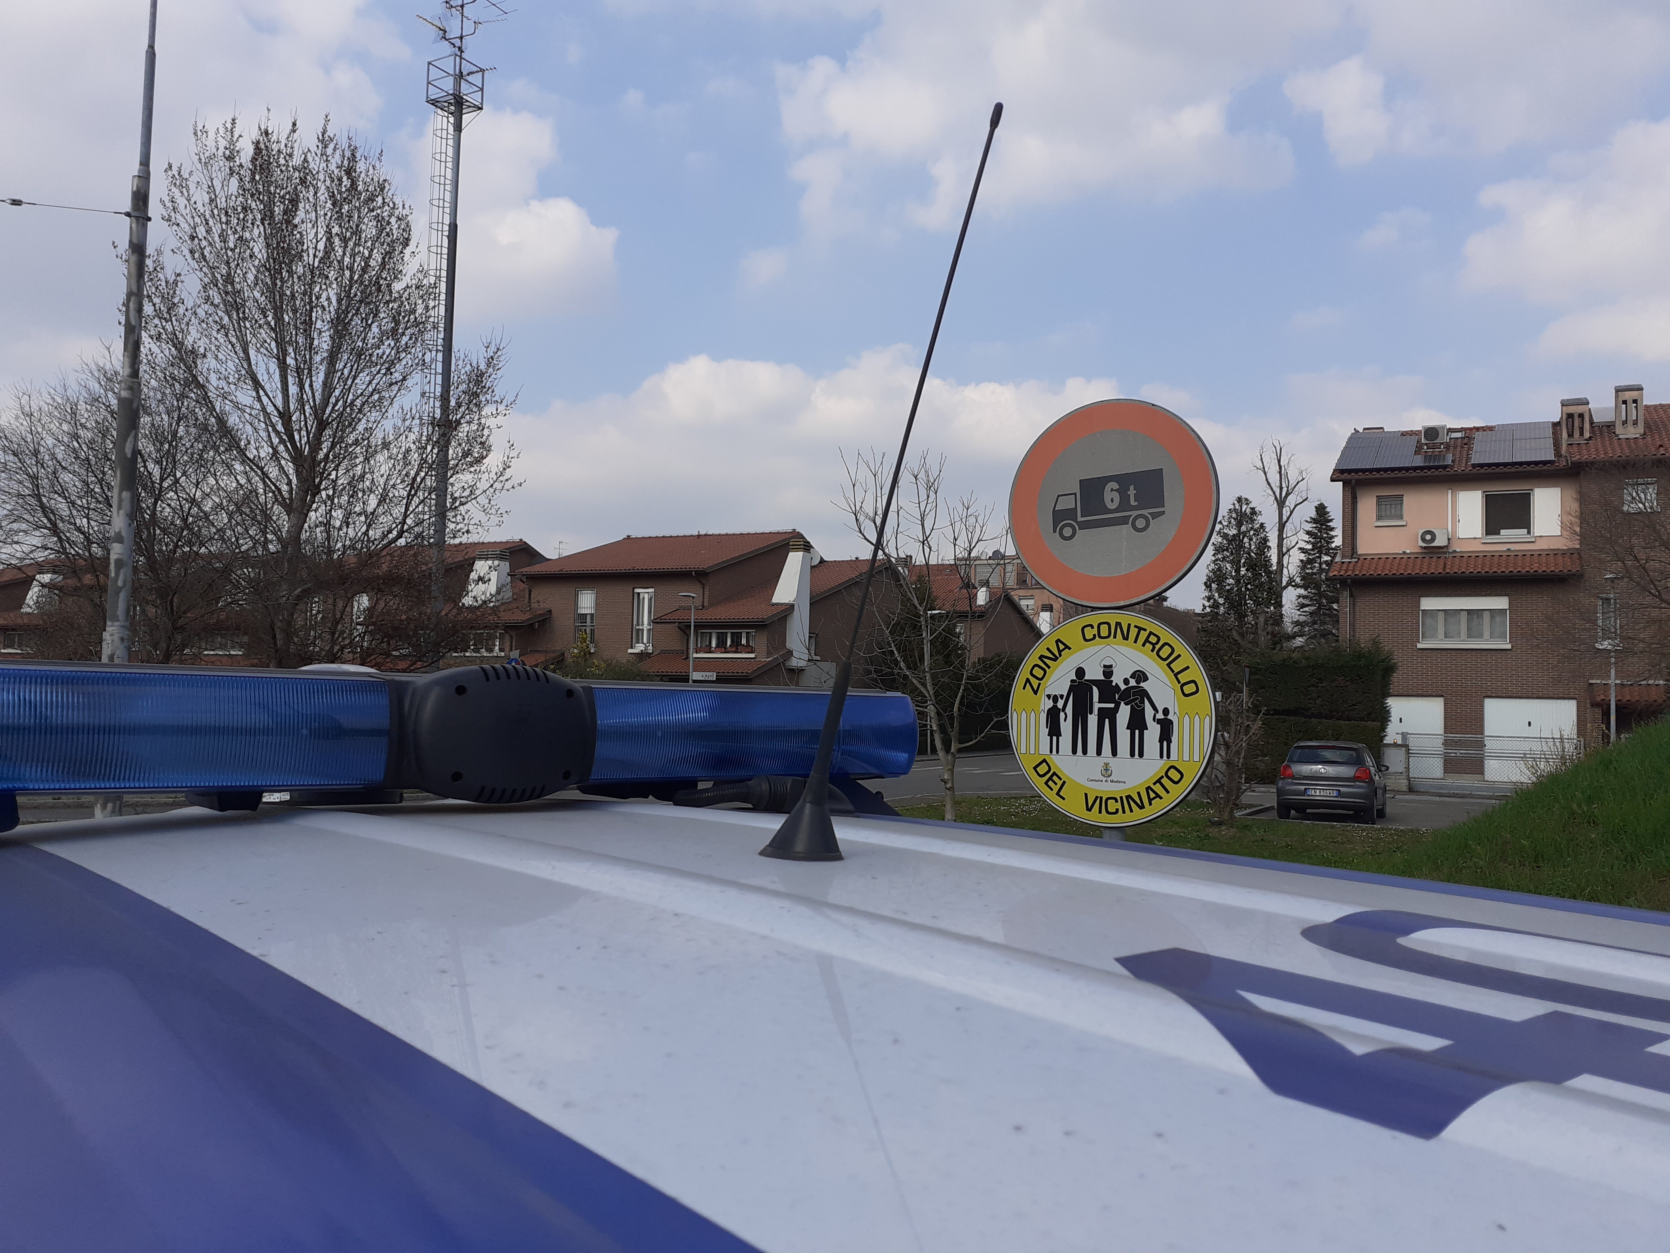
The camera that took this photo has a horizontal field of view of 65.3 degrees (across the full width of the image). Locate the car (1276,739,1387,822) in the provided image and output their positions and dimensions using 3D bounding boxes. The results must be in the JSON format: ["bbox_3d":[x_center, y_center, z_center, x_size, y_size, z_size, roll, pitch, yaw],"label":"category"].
[{"bbox_3d":[9.400,2.880,24.520,1.700,1.460,3.970,0,-4,26],"label":"car"}]

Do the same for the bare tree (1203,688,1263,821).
[{"bbox_3d":[6.900,2.240,22.700,1.150,2.350,1.150,0,-4,26],"label":"bare tree"}]

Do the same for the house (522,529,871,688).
[{"bbox_3d":[-5.000,0.380,55.400,12.200,9.100,14.000,0,-4,25],"label":"house"}]

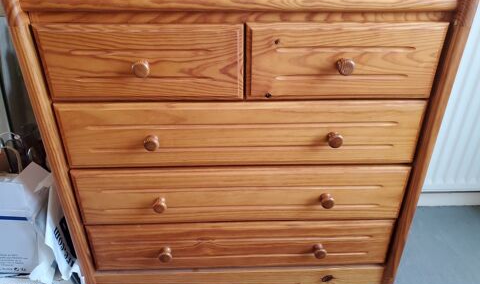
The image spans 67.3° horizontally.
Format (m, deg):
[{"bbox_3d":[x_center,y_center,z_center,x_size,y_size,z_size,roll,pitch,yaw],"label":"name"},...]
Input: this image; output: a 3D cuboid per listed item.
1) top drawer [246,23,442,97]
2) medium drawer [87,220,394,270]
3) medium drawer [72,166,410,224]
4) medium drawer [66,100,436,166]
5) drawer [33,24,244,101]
[{"bbox_3d":[0.201,-0.223,0.830,0.382,0.150,0.328,-1,29,-1],"label":"top drawer"},{"bbox_3d":[0.002,0.206,1.066,0.780,0.154,0.328,-1,29,-1],"label":"medium drawer"},{"bbox_3d":[0.002,0.063,0.986,0.780,0.159,0.328,-1,29,-1],"label":"medium drawer"},{"bbox_3d":[0.002,-0.082,0.904,0.780,0.153,0.328,-1,29,-1],"label":"medium drawer"},{"bbox_3d":[-0.193,-0.218,0.822,0.390,0.150,0.328,-1,29,-1],"label":"drawer"}]

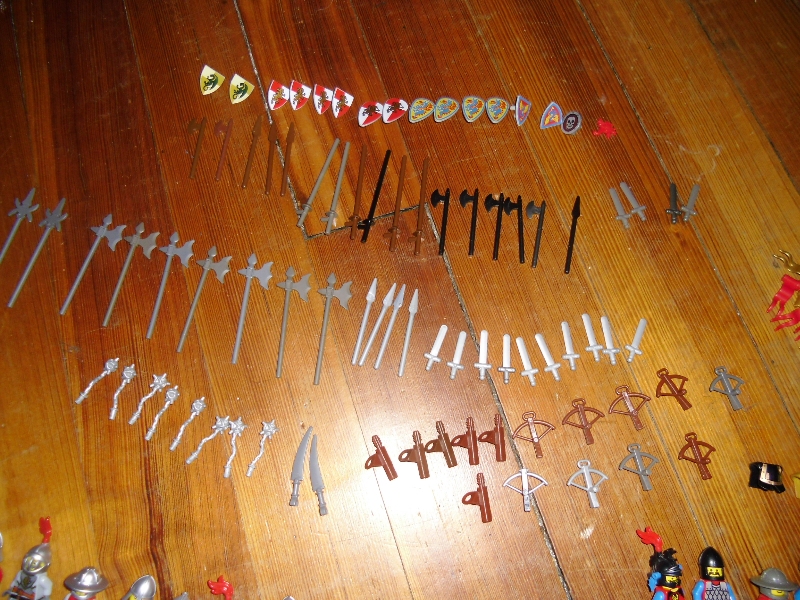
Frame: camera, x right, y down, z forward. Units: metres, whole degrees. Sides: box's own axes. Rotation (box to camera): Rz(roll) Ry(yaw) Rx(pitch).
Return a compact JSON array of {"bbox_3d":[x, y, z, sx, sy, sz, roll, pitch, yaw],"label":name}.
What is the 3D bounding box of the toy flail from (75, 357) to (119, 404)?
[{"bbox_3d":[-0.179,0.048,0.371,0.008,0.009,0.034,39,74,13],"label":"toy flail"}]

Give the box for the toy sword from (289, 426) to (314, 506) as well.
[{"bbox_3d":[-0.057,0.095,0.360,0.007,0.004,0.046,8,70,2],"label":"toy sword"}]

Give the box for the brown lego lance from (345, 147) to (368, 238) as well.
[{"bbox_3d":[-0.029,-0.073,0.417,0.011,0.008,0.072,5,70,1],"label":"brown lego lance"}]

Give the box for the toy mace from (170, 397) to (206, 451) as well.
[{"bbox_3d":[-0.125,0.072,0.366,0.009,0.007,0.034,29,73,9],"label":"toy mace"}]

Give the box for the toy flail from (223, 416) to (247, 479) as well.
[{"bbox_3d":[-0.095,0.085,0.361,0.011,0.007,0.035,1,70,0],"label":"toy flail"}]

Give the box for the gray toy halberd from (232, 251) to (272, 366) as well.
[{"bbox_3d":[-0.093,0.005,0.387,0.022,0.005,0.072,5,71,1],"label":"gray toy halberd"}]

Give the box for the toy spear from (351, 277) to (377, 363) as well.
[{"bbox_3d":[-0.021,0.013,0.387,0.006,0.004,0.059,11,70,4],"label":"toy spear"}]

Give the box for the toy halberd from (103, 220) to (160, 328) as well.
[{"bbox_3d":[-0.172,-0.017,0.397,0.023,0.004,0.073,10,70,3],"label":"toy halberd"}]

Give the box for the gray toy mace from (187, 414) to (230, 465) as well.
[{"bbox_3d":[-0.111,0.079,0.360,0.010,0.008,0.034,43,75,14],"label":"gray toy mace"}]

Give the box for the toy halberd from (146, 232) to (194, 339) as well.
[{"bbox_3d":[-0.147,-0.010,0.394,0.023,0.004,0.073,6,70,2],"label":"toy halberd"}]

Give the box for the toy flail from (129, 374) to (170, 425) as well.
[{"bbox_3d":[-0.147,0.058,0.366,0.012,0.009,0.034,28,73,8],"label":"toy flail"}]

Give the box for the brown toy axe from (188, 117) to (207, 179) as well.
[{"bbox_3d":[-0.143,-0.105,0.430,0.012,0.004,0.050,4,70,1],"label":"brown toy axe"}]

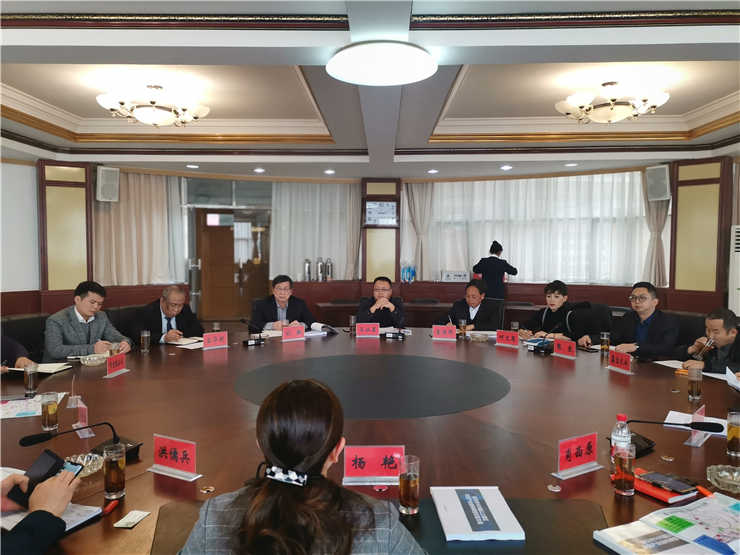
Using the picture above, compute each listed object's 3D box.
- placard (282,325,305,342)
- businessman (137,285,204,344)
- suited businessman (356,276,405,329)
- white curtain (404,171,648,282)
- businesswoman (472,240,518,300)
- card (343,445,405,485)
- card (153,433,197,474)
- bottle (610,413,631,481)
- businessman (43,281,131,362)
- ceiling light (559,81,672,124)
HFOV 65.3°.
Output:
[{"bbox_3d":[-0.630,0.461,4.788,0.200,0.118,0.040,-2,3,-31],"label":"placard"},{"bbox_3d":[-1.735,0.672,5.077,0.580,1.210,0.700,-2,3,-35],"label":"businessman"},{"bbox_3d":[0.100,0.612,5.656,0.520,1.230,0.720,0,3,0],"label":"suited businessman"},{"bbox_3d":[2.307,-0.707,8.796,3.718,1.600,0.300,1,3,21],"label":"white curtain"},{"bbox_3d":[1.716,0.330,7.944,0.600,1.650,0.400,1,3,7],"label":"businesswoman"},{"bbox_3d":[0.017,0.624,1.933,0.200,0.120,0.060,0,3,-2],"label":"card"},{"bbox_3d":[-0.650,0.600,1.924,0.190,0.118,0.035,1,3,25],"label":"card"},{"bbox_3d":[0.821,0.553,1.883,0.064,0.212,0.064,0,3,0],"label":"bottle"},{"bbox_3d":[-1.980,0.672,4.107,0.750,1.260,0.600,2,4,42],"label":"businessman"},{"bbox_3d":[2.197,-1.583,5.229,1.020,0.398,1.020,0,3,0],"label":"ceiling light"}]

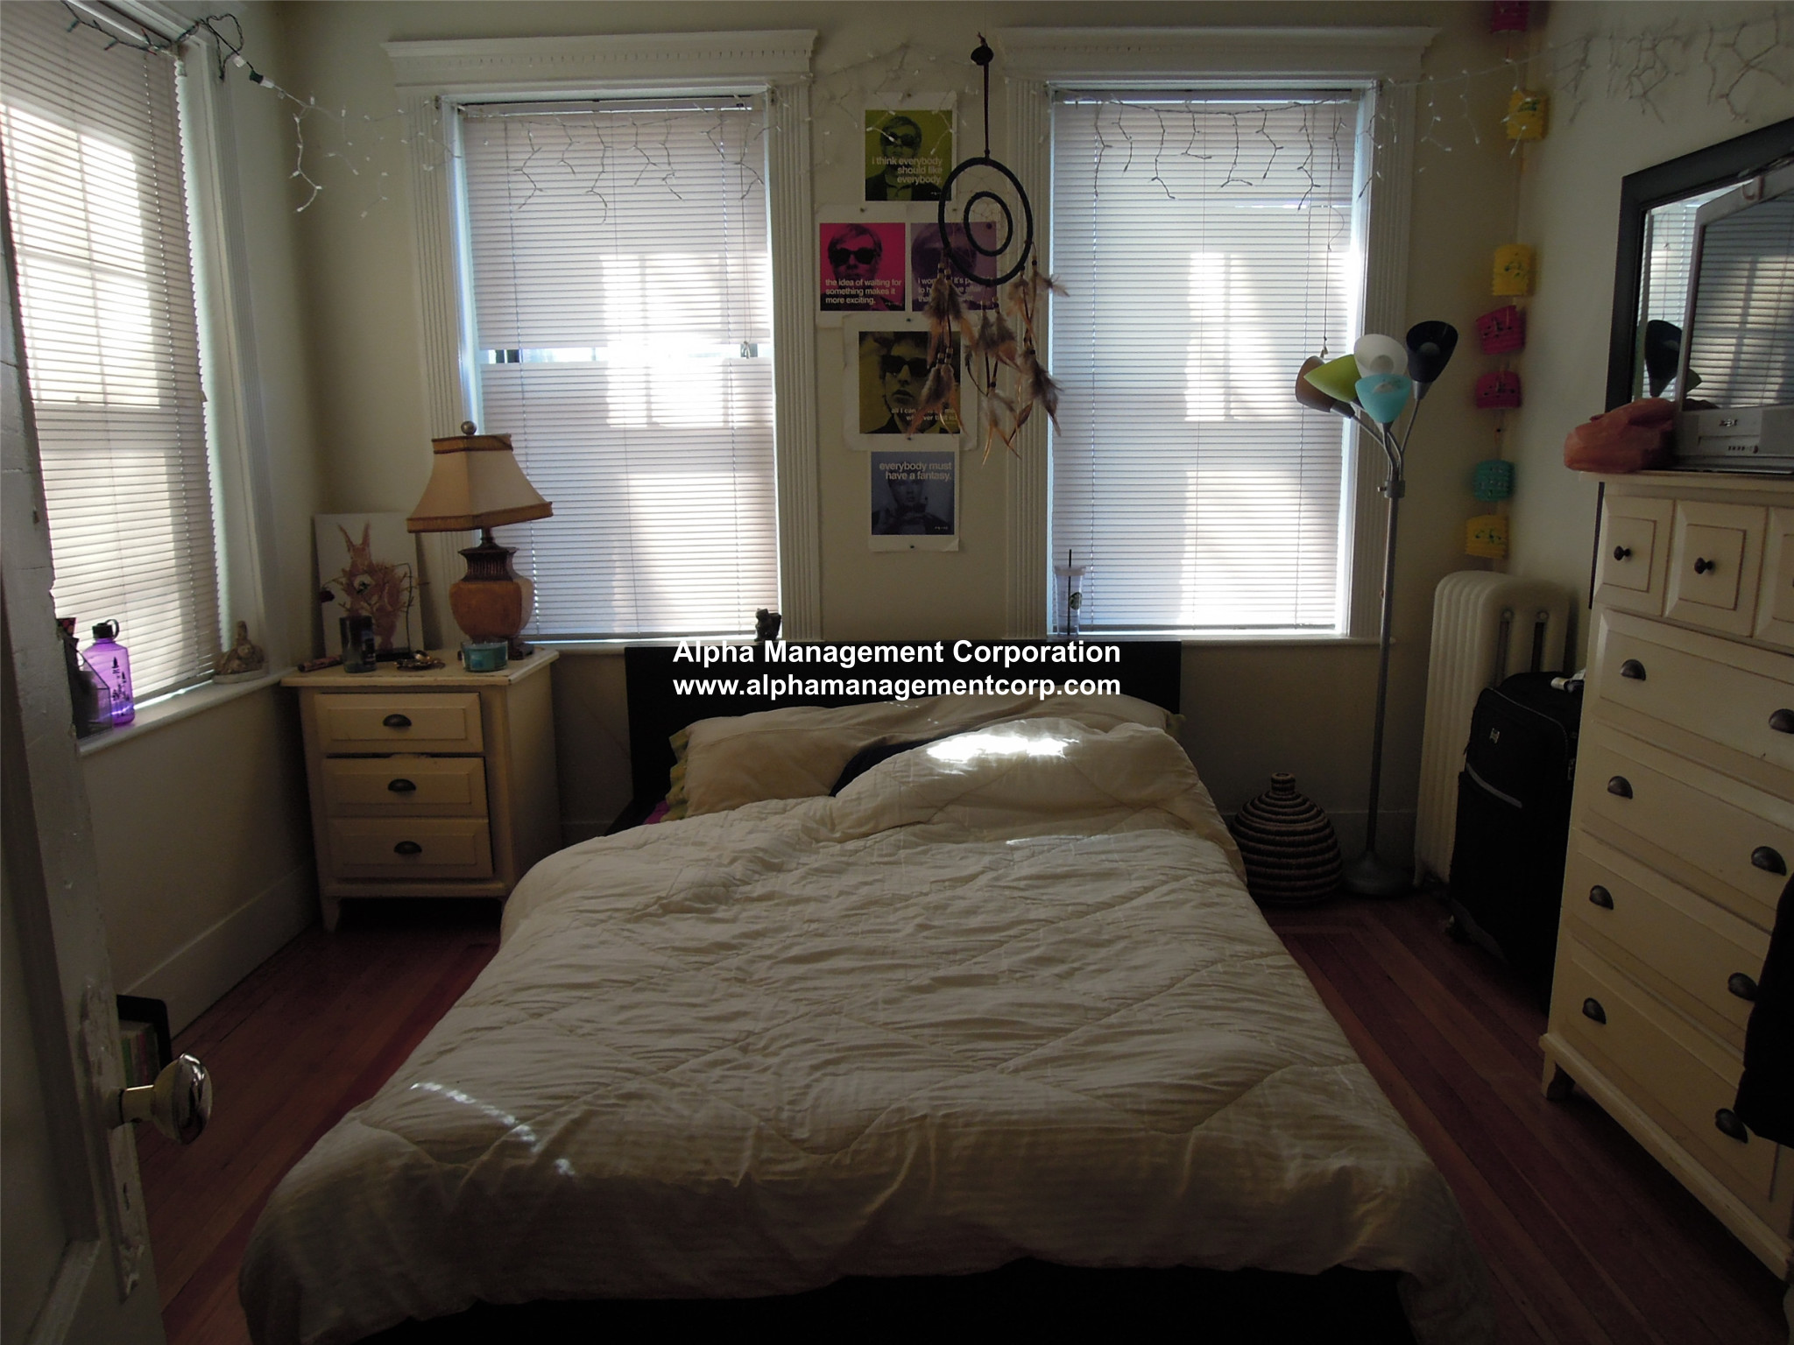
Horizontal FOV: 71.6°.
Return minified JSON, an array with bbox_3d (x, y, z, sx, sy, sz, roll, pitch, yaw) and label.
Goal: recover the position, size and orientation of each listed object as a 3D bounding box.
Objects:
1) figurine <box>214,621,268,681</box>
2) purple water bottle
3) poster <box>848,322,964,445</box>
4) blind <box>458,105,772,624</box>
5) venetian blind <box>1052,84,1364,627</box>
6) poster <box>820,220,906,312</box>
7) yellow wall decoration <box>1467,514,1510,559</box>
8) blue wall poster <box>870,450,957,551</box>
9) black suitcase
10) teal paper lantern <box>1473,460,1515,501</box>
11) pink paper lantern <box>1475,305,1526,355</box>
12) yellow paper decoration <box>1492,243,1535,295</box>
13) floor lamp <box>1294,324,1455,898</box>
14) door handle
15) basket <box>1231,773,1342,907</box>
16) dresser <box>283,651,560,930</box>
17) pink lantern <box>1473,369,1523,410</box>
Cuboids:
[{"bbox_3d":[-1.698,-0.059,3.216,0.075,0.145,0.115,6,12,30],"label":"figurine"},{"bbox_3d":[-1.762,0.003,2.785,0.090,0.213,0.090,-1,9,0],"label":"purple water bottle"},{"bbox_3d":[0.036,-0.889,3.830,0.384,0.399,0.012,-1,9,0],"label":"poster"},{"bbox_3d":[-0.812,-0.884,3.736,0.891,1.580,0.040,-1,10,0],"label":"blind"},{"bbox_3d":[0.945,-0.948,3.881,0.924,1.636,0.045,-1,9,0],"label":"venetian blind"},{"bbox_3d":[-0.099,-1.182,3.622,0.247,0.247,0.008,-1,10,0],"label":"poster"},{"bbox_3d":[1.752,-0.403,3.684,0.125,0.128,0.110,6,11,24],"label":"yellow wall decoration"},{"bbox_3d":[0.055,-0.544,3.887,0.279,0.331,0.012,-1,9,0],"label":"blue wall poster"},{"bbox_3d":[1.713,0.409,3.190,0.313,0.742,0.505,-1,9,0],"label":"black suitcase"},{"bbox_3d":[1.755,-0.563,3.655,0.118,0.120,0.110,4,11,25],"label":"teal paper lantern"},{"bbox_3d":[1.738,-0.982,3.578,0.128,0.118,0.110,-6,11,26],"label":"pink paper lantern"},{"bbox_3d":[1.824,-1.191,3.683,0.119,0.151,0.106,-1,9,0],"label":"yellow paper decoration"},{"bbox_3d":[1.410,-0.170,3.739,0.465,1.707,0.424,-1,9,0],"label":"floor lamp"},{"bbox_3d":[-0.461,0.271,0.785,0.056,0.057,0.057,-3,10,-13],"label":"door handle"},{"bbox_3d":[1.141,0.482,3.689,0.370,0.369,0.370,-1,10,0],"label":"basket"},{"bbox_3d":[-1.389,0.348,3.748,0.646,0.749,0.465,-1,9,0],"label":"dresser"},{"bbox_3d":[1.744,-0.821,3.607,0.128,0.110,0.110,4,11,25],"label":"pink lantern"}]

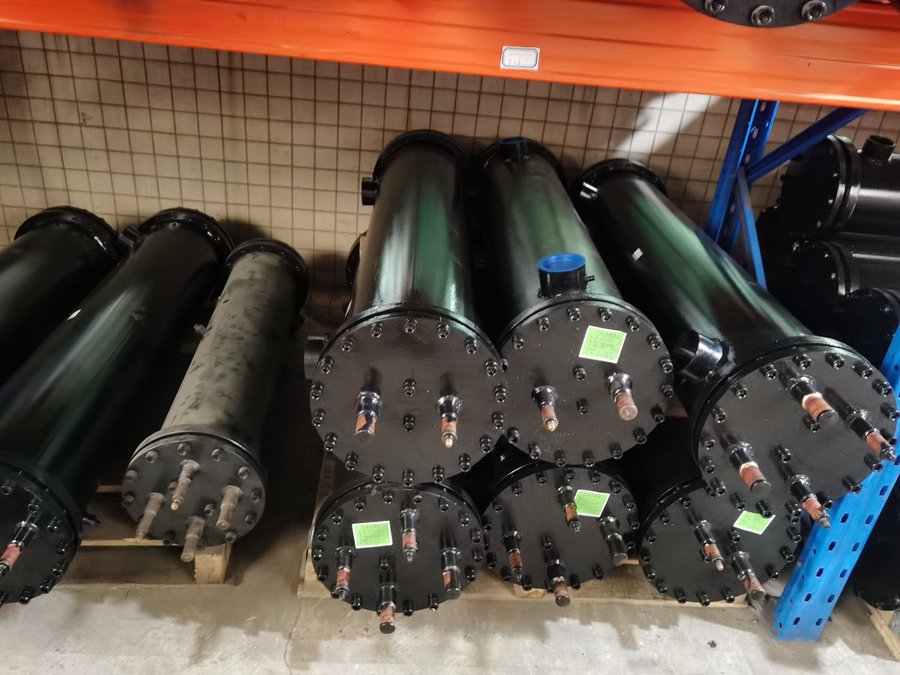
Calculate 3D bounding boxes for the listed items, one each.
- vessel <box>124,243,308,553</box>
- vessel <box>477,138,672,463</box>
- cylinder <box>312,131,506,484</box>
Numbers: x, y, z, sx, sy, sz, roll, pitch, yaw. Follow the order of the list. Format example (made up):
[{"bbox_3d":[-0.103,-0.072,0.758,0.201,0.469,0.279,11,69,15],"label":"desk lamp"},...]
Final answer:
[{"bbox_3d":[-0.566,0.086,1.868,0.285,0.285,1.179,2,29,-7],"label":"vessel"},{"bbox_3d":[0.237,-0.186,1.770,0.334,0.364,1.365,5,28,-3],"label":"vessel"},{"bbox_3d":[-0.088,-0.171,1.700,0.363,0.338,1.438,4,28,-4],"label":"cylinder"}]

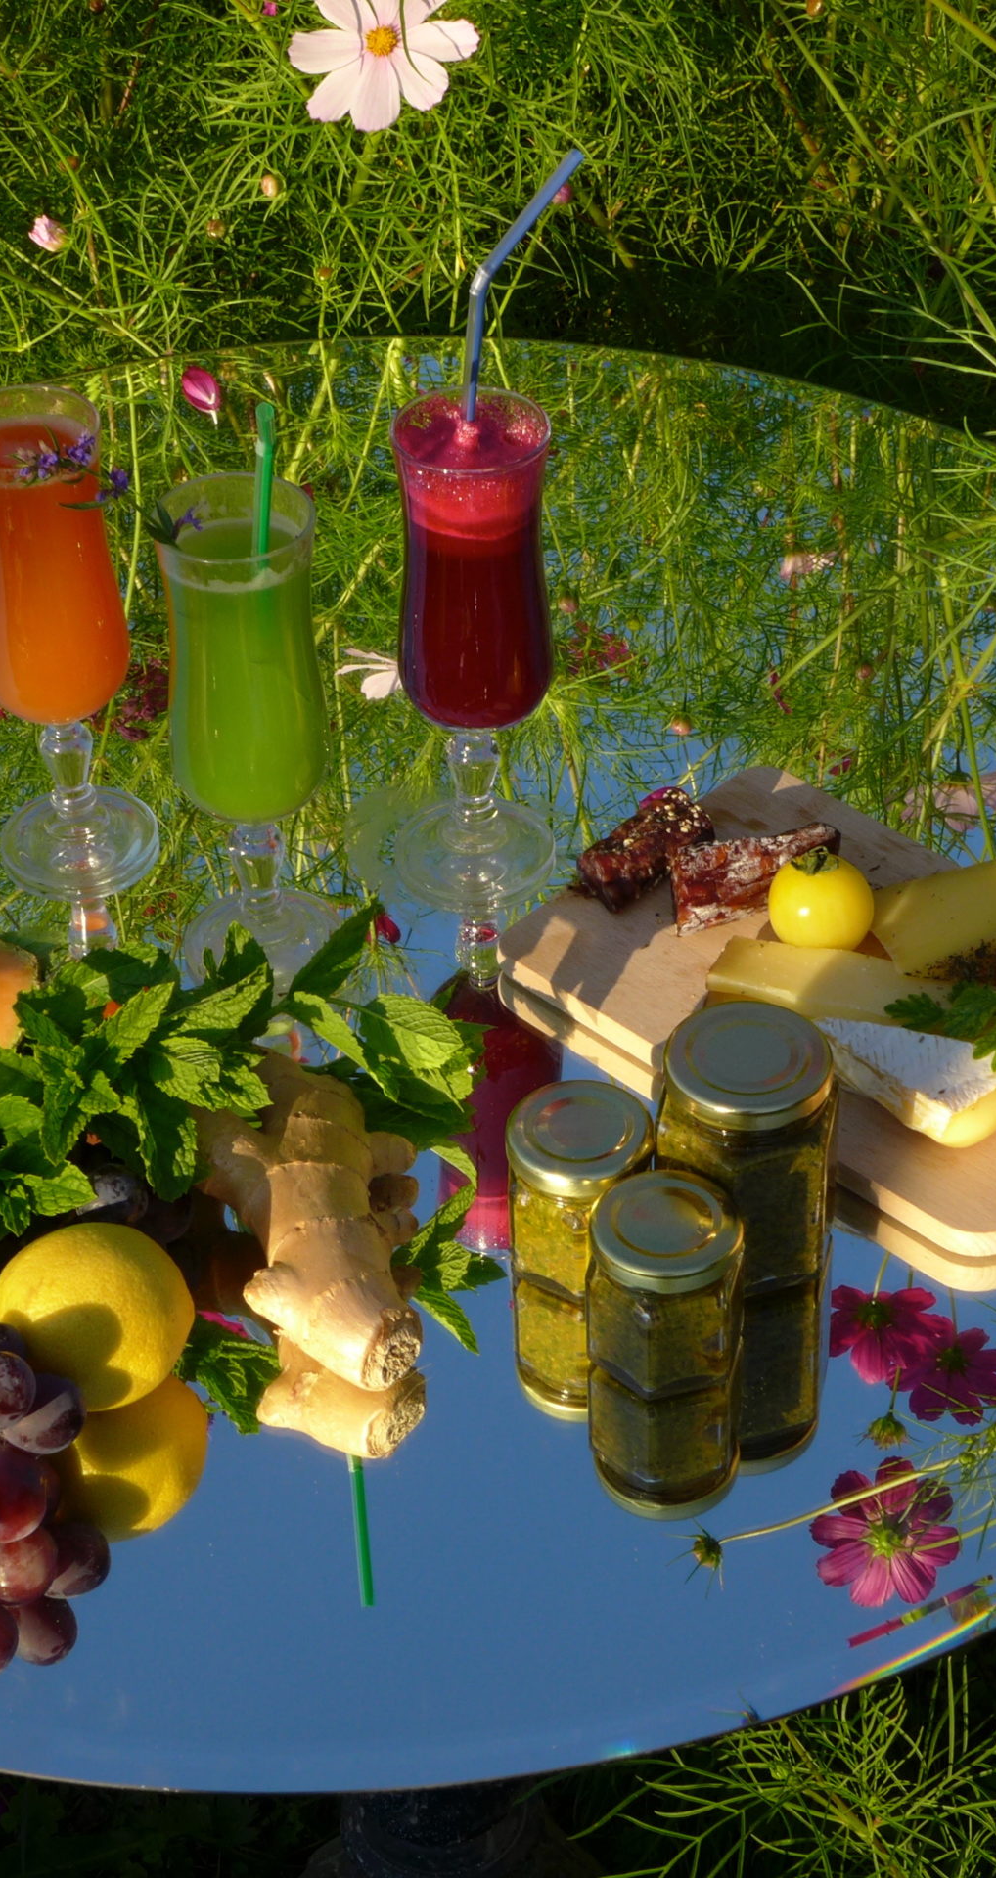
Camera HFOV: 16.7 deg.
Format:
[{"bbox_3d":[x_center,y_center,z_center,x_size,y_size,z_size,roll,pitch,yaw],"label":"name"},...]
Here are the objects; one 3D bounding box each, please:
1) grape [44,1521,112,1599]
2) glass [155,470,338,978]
[{"bbox_3d":[-0.125,0.183,1.001,0.024,0.024,0.024,-1,40,1],"label":"grape"},{"bbox_3d":[-0.086,-0.068,1.191,0.060,0.188,0.060,0,40,0],"label":"glass"}]

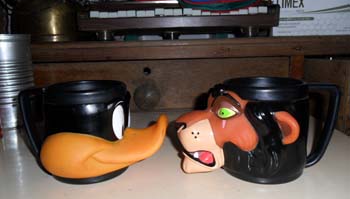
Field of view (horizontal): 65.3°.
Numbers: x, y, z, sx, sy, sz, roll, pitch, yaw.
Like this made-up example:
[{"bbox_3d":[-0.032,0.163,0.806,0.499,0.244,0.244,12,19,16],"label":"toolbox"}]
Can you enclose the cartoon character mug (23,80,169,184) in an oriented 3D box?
[{"bbox_3d":[-0.091,0.031,0.310,0.165,0.094,0.097,-1,11,1],"label":"cartoon character mug"}]

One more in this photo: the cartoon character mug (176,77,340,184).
[{"bbox_3d":[0.088,0.028,0.304,0.170,0.094,0.099,1,11,10],"label":"cartoon character mug"}]

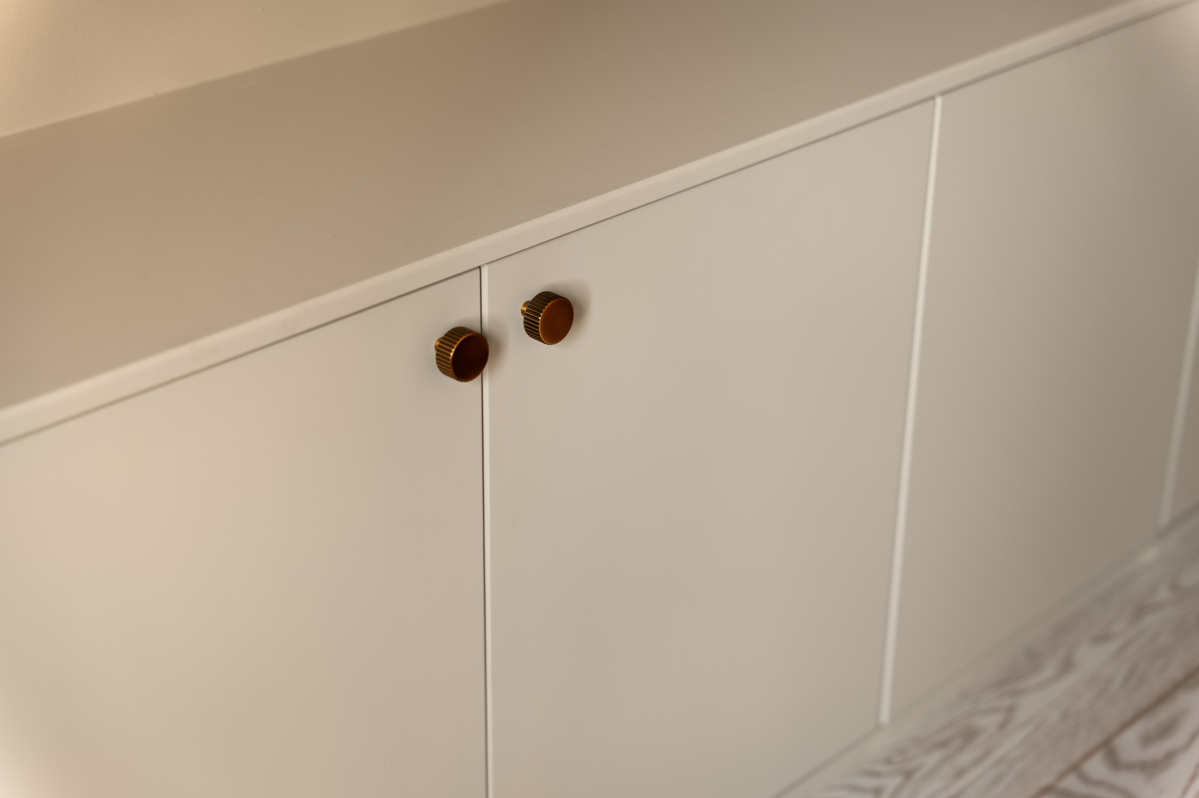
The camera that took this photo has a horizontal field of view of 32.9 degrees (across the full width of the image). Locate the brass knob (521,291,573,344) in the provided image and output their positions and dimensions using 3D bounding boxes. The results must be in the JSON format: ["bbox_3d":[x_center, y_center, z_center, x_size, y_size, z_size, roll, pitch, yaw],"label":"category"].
[{"bbox_3d":[-0.037,-0.054,1.308,0.028,0.031,0.031,23,34,38],"label":"brass knob"}]

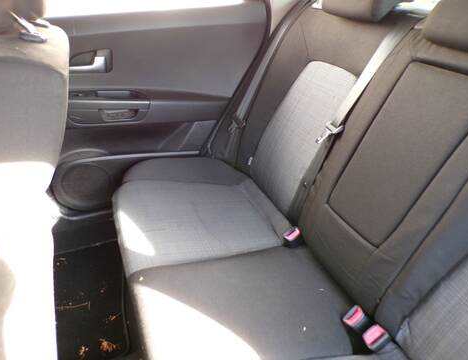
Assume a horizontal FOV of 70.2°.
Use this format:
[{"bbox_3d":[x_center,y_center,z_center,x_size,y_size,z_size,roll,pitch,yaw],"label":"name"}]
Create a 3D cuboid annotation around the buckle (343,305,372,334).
[{"bbox_3d":[0.290,0.327,0.777,0.042,0.055,0.030,-47,41,1],"label":"buckle"}]

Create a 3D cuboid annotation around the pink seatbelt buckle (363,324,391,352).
[{"bbox_3d":[0.314,0.349,0.729,0.044,0.055,0.030,-38,39,0],"label":"pink seatbelt buckle"}]

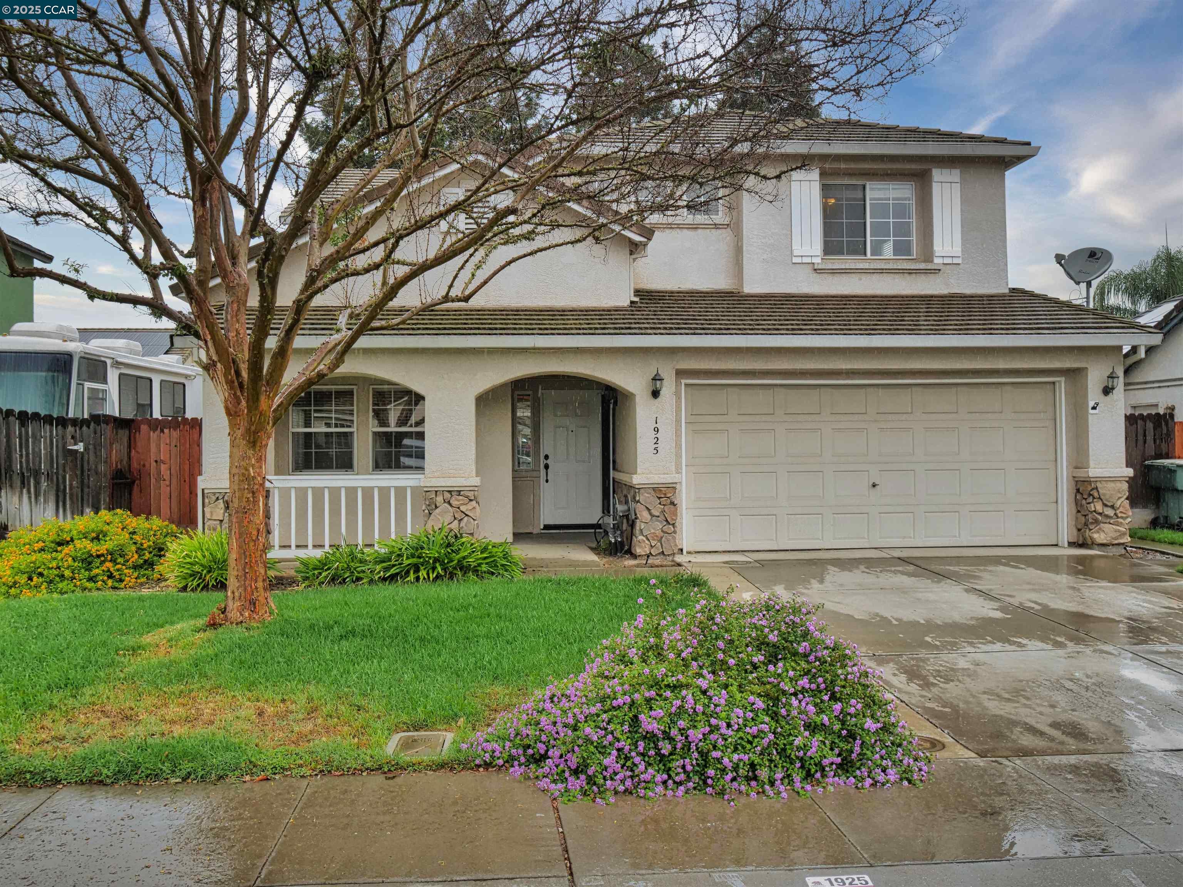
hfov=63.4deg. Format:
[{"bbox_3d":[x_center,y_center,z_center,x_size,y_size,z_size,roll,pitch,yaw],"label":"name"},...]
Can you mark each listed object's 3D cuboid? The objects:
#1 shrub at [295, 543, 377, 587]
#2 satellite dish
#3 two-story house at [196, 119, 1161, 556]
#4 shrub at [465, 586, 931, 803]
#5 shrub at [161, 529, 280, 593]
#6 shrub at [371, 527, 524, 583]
[{"bbox_3d":[-2.757,1.296,10.353,0.930,0.440,0.900,-1,-1,-3],"label":"shrub"},{"bbox_3d":[7.150,-2.660,13.950,0.660,0.570,0.740,0,-1,-34],"label":"satellite dish"},{"bbox_3d":[0.494,-2.466,17.787,12.200,7.900,12.600,-1,-1,-3],"label":"two-story house"},{"bbox_3d":[0.463,1.247,5.315,2.180,0.630,2.250,-1,-1,-3],"label":"shrub"},{"bbox_3d":[-3.927,1.235,10.142,1.300,0.600,1.150,-1,-1,-3],"label":"shrub"},{"bbox_3d":[-1.593,1.218,10.565,1.680,0.560,1.100,-1,-1,-3],"label":"shrub"}]

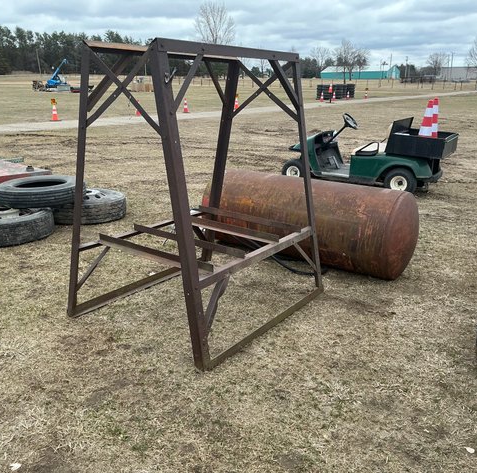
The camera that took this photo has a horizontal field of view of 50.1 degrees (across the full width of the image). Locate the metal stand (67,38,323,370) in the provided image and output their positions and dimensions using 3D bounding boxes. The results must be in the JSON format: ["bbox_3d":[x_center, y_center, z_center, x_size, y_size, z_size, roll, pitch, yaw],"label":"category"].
[{"bbox_3d":[-0.240,-0.369,3.614,1.231,1.814,1.518,13,21,34],"label":"metal stand"}]

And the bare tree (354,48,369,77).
[{"bbox_3d":[33.745,-47.325,140.000,4.400,8.338,4.400,1,17,0],"label":"bare tree"}]

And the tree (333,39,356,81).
[{"bbox_3d":[19.733,-32.486,95.000,4.400,8.578,4.400,1,17,0],"label":"tree"}]

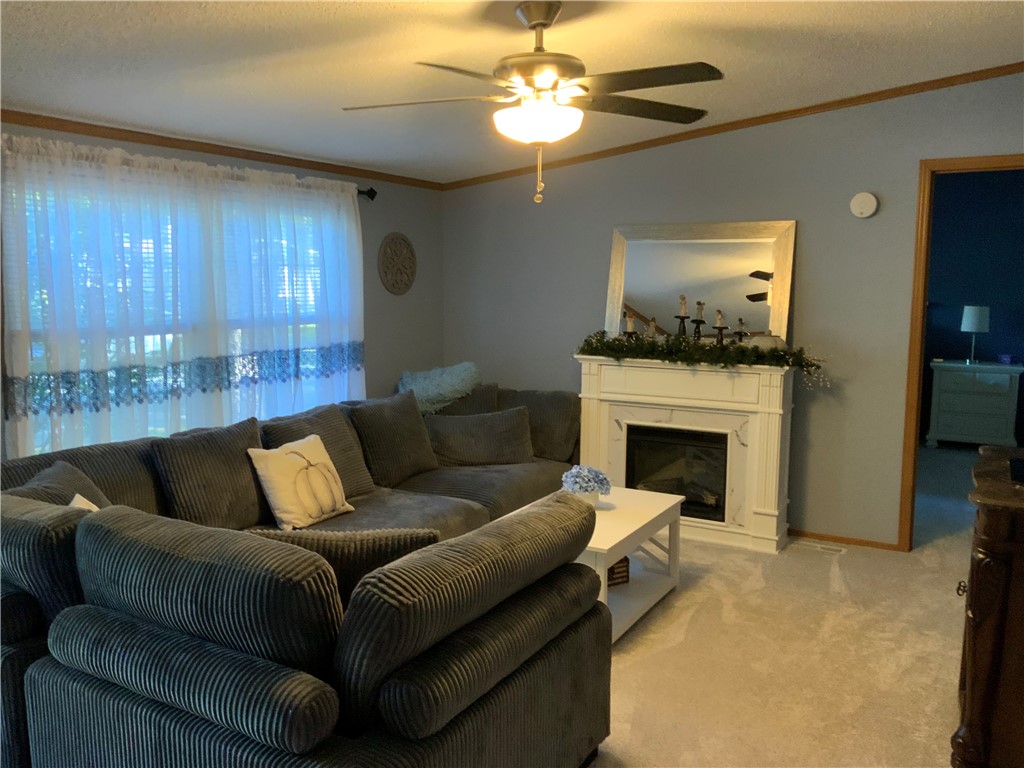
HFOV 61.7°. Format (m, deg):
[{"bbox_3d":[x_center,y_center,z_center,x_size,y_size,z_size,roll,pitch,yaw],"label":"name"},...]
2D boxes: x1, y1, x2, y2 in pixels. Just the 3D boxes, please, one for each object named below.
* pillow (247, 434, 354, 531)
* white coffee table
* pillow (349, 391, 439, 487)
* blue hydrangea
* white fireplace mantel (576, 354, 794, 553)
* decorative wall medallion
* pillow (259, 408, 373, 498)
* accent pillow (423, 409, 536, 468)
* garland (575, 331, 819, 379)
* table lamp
[{"bbox_3d":[-0.924,0.424,3.792,0.140,0.420,0.450,-31,-11,29],"label":"pillow"},{"bbox_3d":[0.345,0.792,3.814,0.560,0.450,0.913,4,8,30],"label":"white coffee table"},{"bbox_3d":[-0.631,0.280,4.640,0.180,0.480,0.520,-21,-4,34],"label":"pillow"},{"bbox_3d":[0.333,0.432,3.859,0.215,0.140,0.215,0,7,0],"label":"blue hydrangea"},{"bbox_3d":[0.996,0.368,5.005,1.250,1.020,0.340,4,8,32],"label":"white fireplace mantel"},{"bbox_3d":[-0.744,-0.798,5.681,0.030,0.410,0.400,4,8,32],"label":"decorative wall medallion"},{"bbox_3d":[-0.886,0.353,3.992,0.180,0.480,0.530,-25,-5,30],"label":"pillow"},{"bbox_3d":[-0.177,0.306,4.871,0.620,0.370,0.170,-2,-14,-16],"label":"accent pillow"},{"bbox_3d":[1.010,-0.175,4.869,1.420,0.200,0.240,4,8,32],"label":"garland"},{"bbox_3d":[4.232,-0.451,7.850,0.265,0.530,0.265,4,8,32],"label":"table lamp"}]

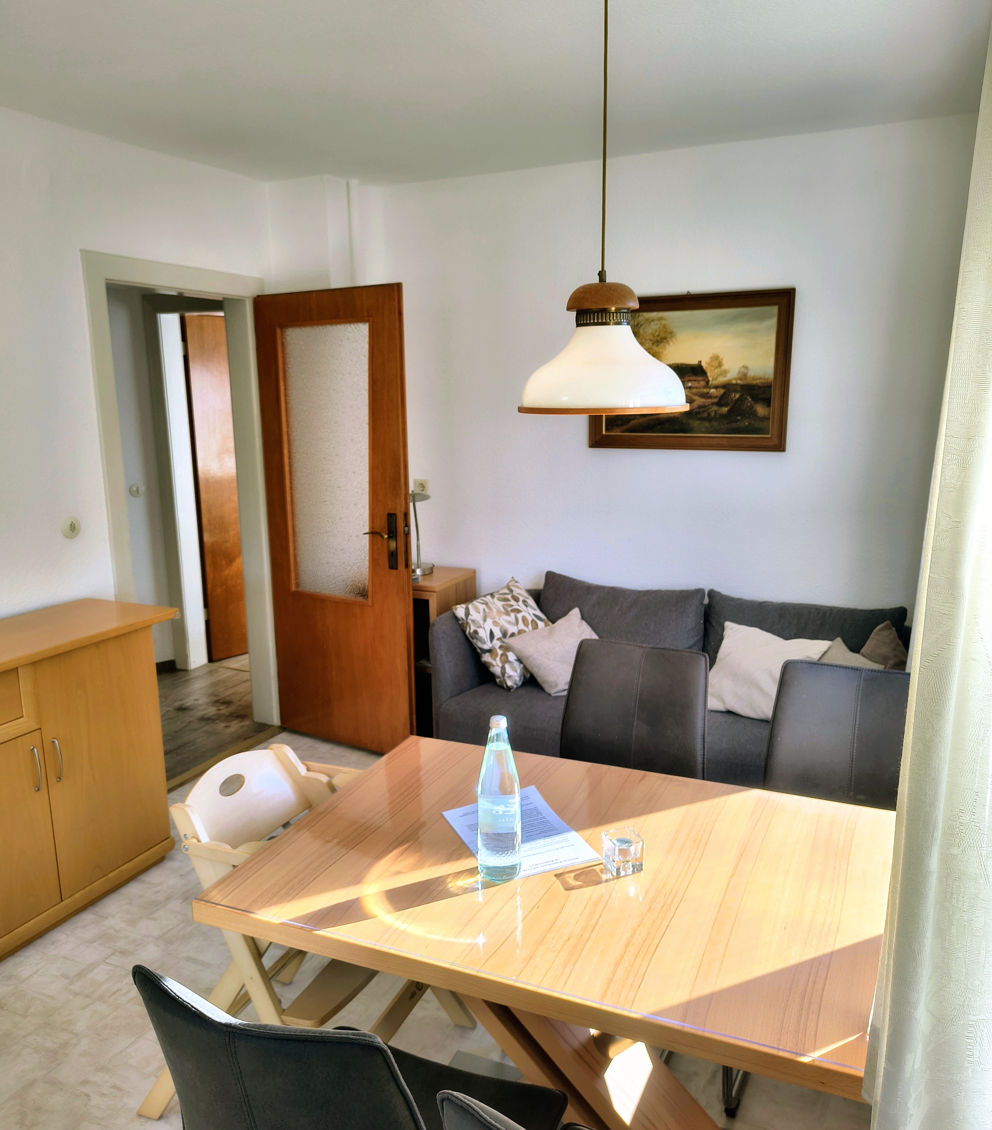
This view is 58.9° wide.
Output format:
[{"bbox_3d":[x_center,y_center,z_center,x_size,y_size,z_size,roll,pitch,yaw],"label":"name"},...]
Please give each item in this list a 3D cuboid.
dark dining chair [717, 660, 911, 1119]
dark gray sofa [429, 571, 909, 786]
[{"bbox_3d":[0.800,0.750,2.002,0.450,0.915,0.560,4,12,22],"label":"dark dining chair"},{"bbox_3d":[0.713,0.537,3.337,1.820,0.800,0.790,5,13,25],"label":"dark gray sofa"}]

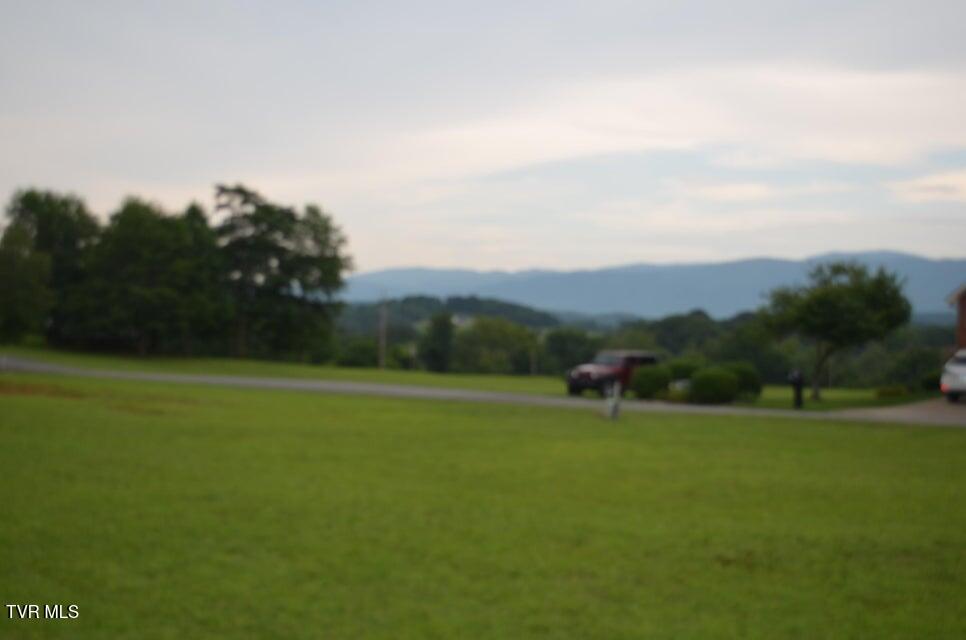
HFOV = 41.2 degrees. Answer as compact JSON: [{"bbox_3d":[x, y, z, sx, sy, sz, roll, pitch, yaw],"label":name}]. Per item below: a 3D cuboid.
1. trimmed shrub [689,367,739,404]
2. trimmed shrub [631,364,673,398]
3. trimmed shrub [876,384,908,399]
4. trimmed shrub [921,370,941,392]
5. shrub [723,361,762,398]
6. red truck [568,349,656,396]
[{"bbox_3d":[8.876,2.522,49.500,1.925,1.463,1.900,1,0,0],"label":"trimmed shrub"},{"bbox_3d":[6.620,2.436,50.500,1.650,1.375,1.650,1,0,0],"label":"trimmed shrub"},{"bbox_3d":[16.407,2.865,51.500,1.282,0.561,1.100,1,0,0],"label":"trimmed shrub"},{"bbox_3d":[18.493,2.536,53.000,0.990,0.907,1.100,1,0,0],"label":"trimmed shrub"},{"bbox_3d":[10.337,2.384,51.500,1.723,1.522,1.700,1,0,0],"label":"shrub"},{"bbox_3d":[5.400,2.110,51.500,1.880,1.830,4.500,1,0,36],"label":"red truck"}]

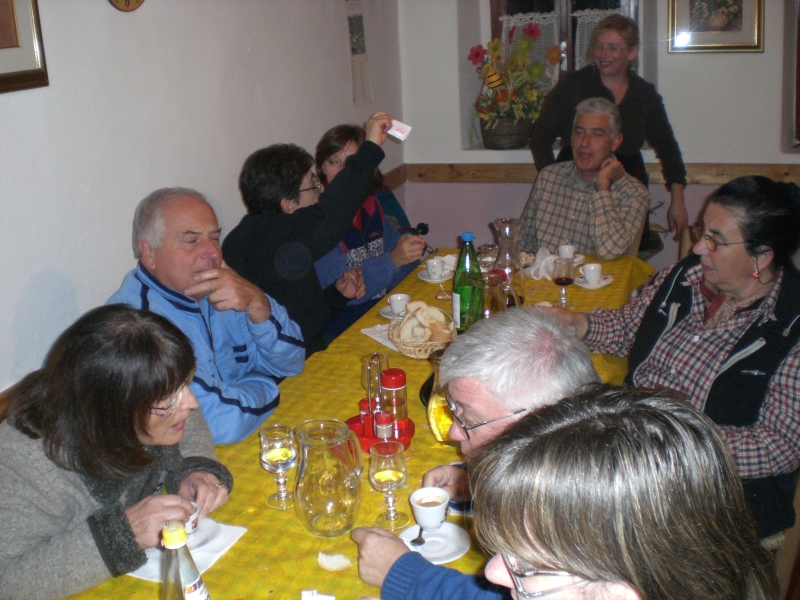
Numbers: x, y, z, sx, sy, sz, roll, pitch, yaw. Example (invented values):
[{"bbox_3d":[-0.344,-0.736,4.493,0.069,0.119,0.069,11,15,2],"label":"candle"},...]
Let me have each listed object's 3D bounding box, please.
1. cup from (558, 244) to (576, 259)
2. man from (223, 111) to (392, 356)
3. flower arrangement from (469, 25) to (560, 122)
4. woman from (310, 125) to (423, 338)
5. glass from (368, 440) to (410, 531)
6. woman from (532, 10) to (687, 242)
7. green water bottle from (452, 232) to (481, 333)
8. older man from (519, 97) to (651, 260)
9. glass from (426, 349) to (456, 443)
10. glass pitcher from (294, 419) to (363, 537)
[{"bbox_3d":[0.573,-0.160,2.990,0.072,0.053,0.062,4,20,18],"label":"cup"},{"bbox_3d":[-0.198,0.151,2.600,0.720,1.300,0.560,-2,19,1],"label":"man"},{"bbox_3d":[0.517,-1.014,3.966,0.407,0.457,0.320,4,20,18],"label":"flower arrangement"},{"bbox_3d":[-0.081,0.034,2.999,0.560,1.250,0.700,-11,21,-24],"label":"woman"},{"bbox_3d":[-0.016,0.327,1.547,0.066,0.146,0.066,-2,19,1],"label":"glass"},{"bbox_3d":[0.842,-0.373,3.625,0.600,1.533,0.360,7,21,25],"label":"woman"},{"bbox_3d":[0.183,-0.052,2.413,0.083,0.276,0.083,4,20,18],"label":"green water bottle"},{"bbox_3d":[0.673,-0.045,3.064,0.540,1.297,0.700,5,20,20],"label":"older man"},{"bbox_3d":[0.103,0.203,1.819,0.088,0.192,0.088,4,20,18],"label":"glass"},{"bbox_3d":[-0.122,0.312,1.540,0.128,0.188,0.117,-2,19,1],"label":"glass pitcher"}]

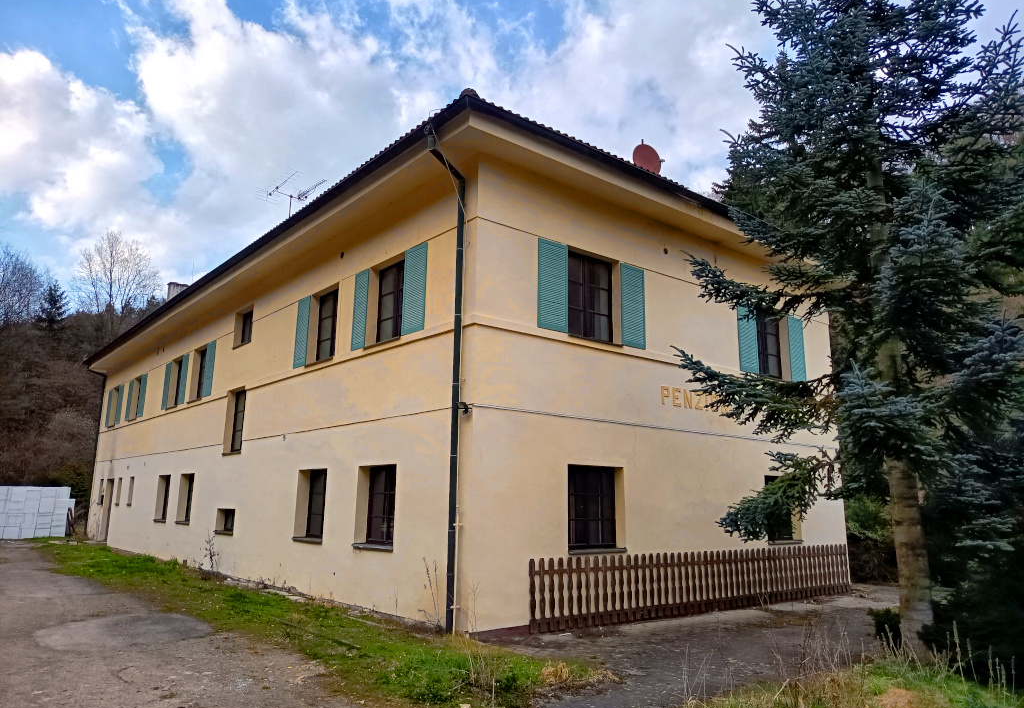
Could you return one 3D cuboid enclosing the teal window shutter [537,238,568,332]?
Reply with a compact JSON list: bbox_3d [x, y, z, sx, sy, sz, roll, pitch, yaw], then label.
[{"bbox_3d":[0.648,-1.064,11.099,0.610,1.440,0.050,10,-15,-36],"label":"teal window shutter"}]

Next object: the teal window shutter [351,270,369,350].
[{"bbox_3d":[-2.712,-0.784,12.705,0.050,1.440,0.570,11,-16,-40],"label":"teal window shutter"}]

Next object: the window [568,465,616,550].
[{"bbox_3d":[1.243,2.399,11.096,1.190,1.260,0.180,10,-15,-36],"label":"window"}]

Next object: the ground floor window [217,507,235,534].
[{"bbox_3d":[-6.458,3.837,16.336,0.180,0.500,1.140,11,-16,-40],"label":"ground floor window"}]

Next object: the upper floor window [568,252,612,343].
[{"bbox_3d":[1.231,-0.905,11.701,1.203,1.474,0.116,10,-15,-37],"label":"upper floor window"}]

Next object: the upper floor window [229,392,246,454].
[{"bbox_3d":[-6.439,1.592,16.842,0.180,1.500,1.150,11,-16,-40],"label":"upper floor window"}]

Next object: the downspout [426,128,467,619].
[{"bbox_3d":[-0.982,0.184,9.740,0.669,6.868,0.097,11,-15,-39],"label":"downspout"}]

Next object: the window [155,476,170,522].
[{"bbox_3d":[-9.788,4.098,20.218,0.180,1.240,1.140,11,-16,-40],"label":"window"}]

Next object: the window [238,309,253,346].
[{"bbox_3d":[-6.405,-0.628,17.324,0.180,0.900,1.140,11,-16,-40],"label":"window"}]

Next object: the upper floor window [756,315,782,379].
[{"bbox_3d":[5.299,-0.197,14.841,1.215,1.474,0.116,10,-15,-37],"label":"upper floor window"}]

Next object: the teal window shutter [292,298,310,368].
[{"bbox_3d":[-4.282,-0.432,14.402,0.050,1.445,0.570,11,-15,-39],"label":"teal window shutter"}]

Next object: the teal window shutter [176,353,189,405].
[{"bbox_3d":[-9.310,0.720,20.165,0.050,1.440,0.600,11,-16,-40],"label":"teal window shutter"}]

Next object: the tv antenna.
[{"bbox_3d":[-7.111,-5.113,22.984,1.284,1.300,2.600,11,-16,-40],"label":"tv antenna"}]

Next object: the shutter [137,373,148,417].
[{"bbox_3d":[-12.225,1.387,23.487,0.050,1.436,0.621,11,-15,-39],"label":"shutter"}]

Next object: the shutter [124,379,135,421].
[{"bbox_3d":[-13.386,1.646,24.817,0.050,1.426,0.582,11,-15,-39],"label":"shutter"}]

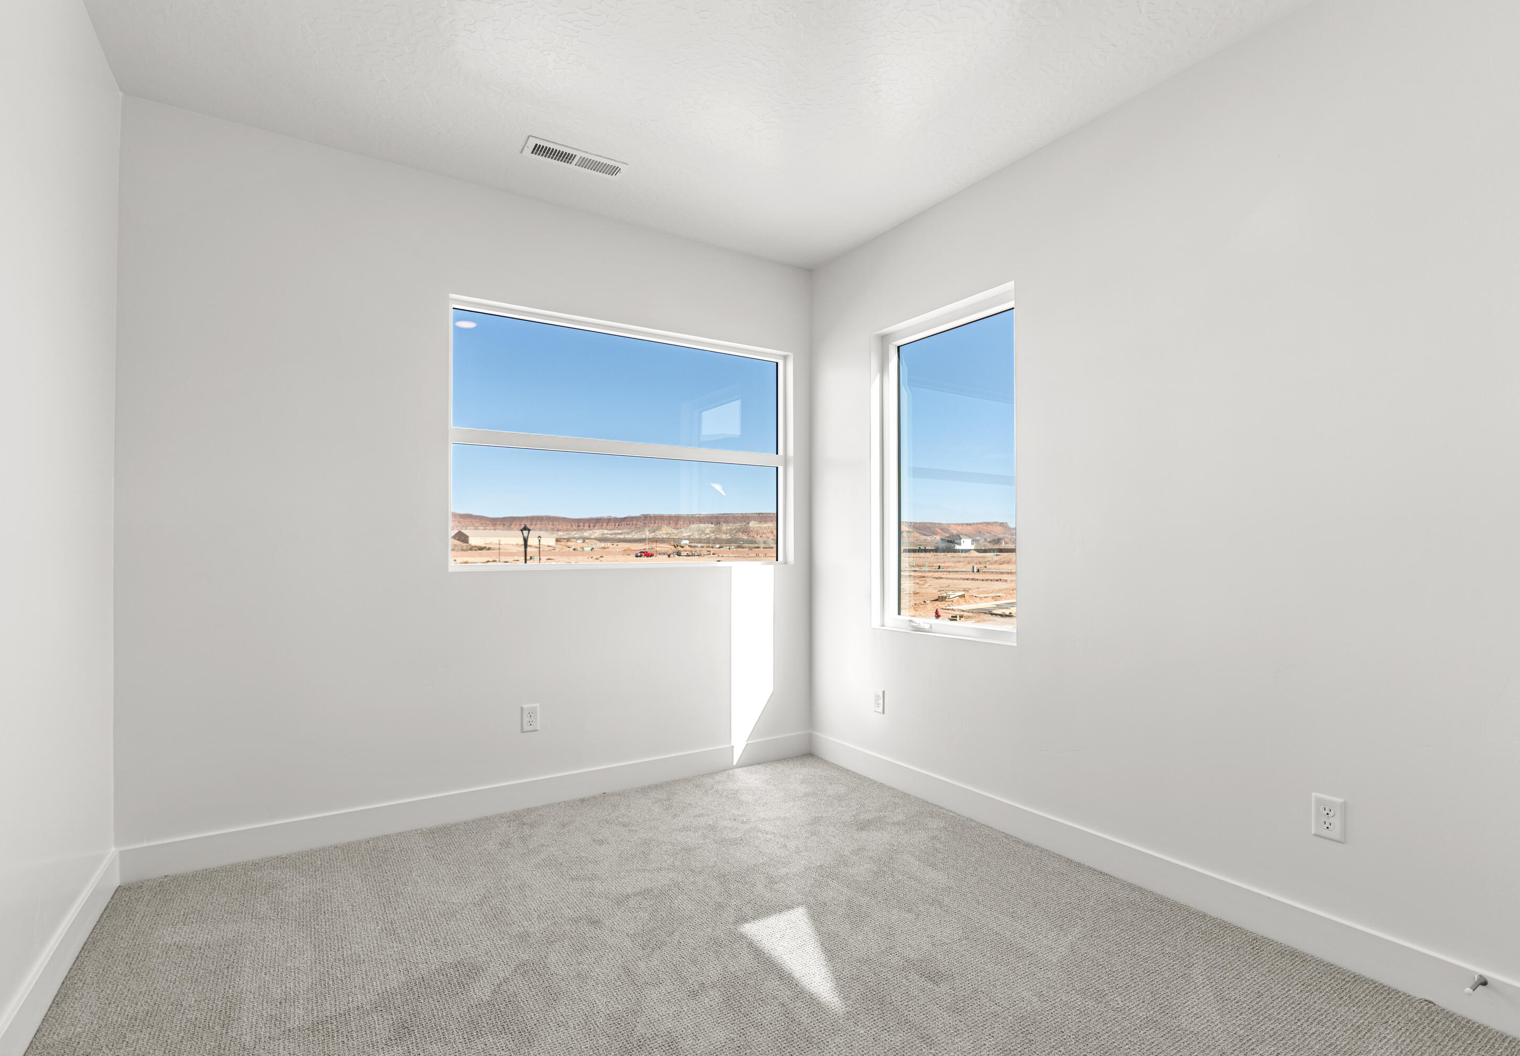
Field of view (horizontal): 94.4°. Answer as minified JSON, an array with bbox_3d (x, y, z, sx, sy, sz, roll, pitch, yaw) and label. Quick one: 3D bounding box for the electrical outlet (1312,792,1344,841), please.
[{"bbox_3d":[1.596,0.816,1.977,0.009,0.118,0.074,1,-2,-33],"label":"electrical outlet"}]

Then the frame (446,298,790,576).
[{"bbox_3d":[-0.595,-0.398,3.536,1.800,1.194,0.110,1,-2,-33],"label":"frame"}]

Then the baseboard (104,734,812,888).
[{"bbox_3d":[-0.949,1.186,3.200,2.965,0.130,0.017,1,-2,-33],"label":"baseboard"}]

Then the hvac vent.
[{"bbox_3d":[-0.745,-1.492,2.857,0.400,0.020,0.143,1,-2,-33],"label":"hvac vent"}]

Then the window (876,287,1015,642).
[{"bbox_3d":[0.850,-0.255,3.265,0.110,1.498,0.872,1,-2,-33],"label":"window"}]

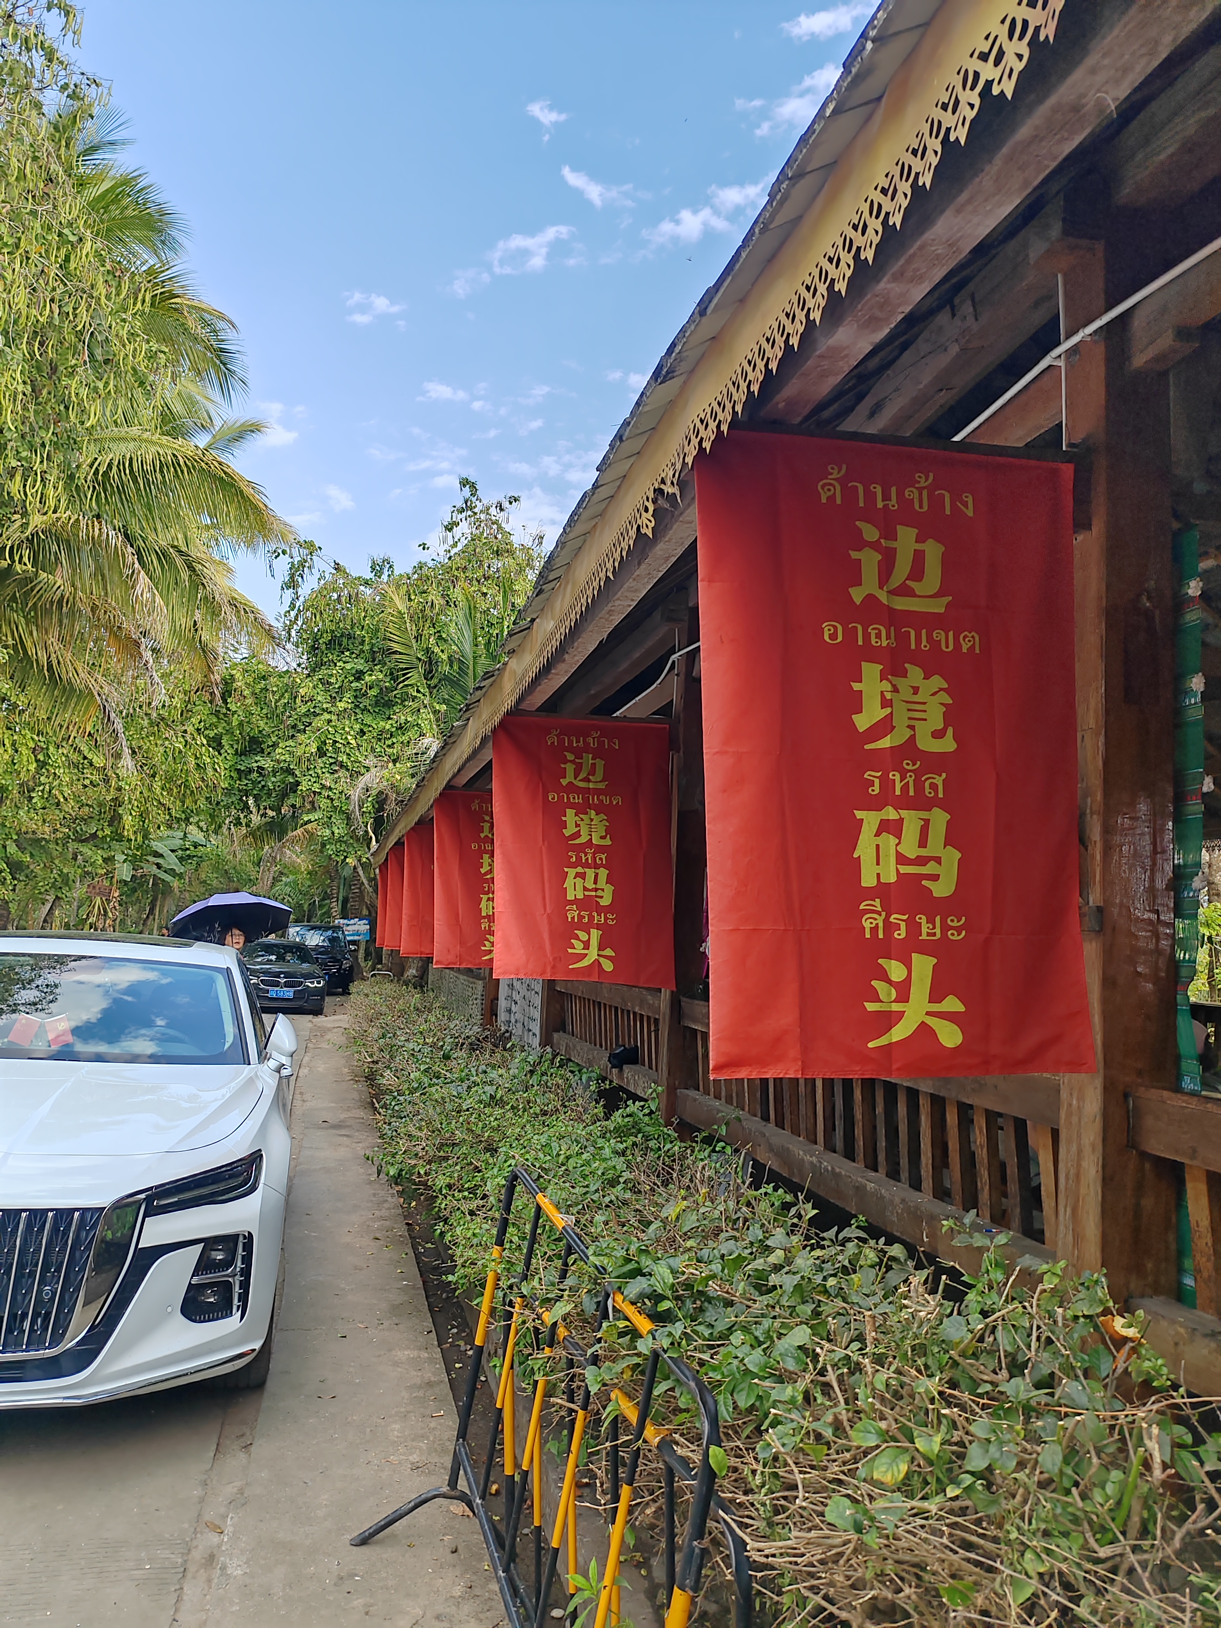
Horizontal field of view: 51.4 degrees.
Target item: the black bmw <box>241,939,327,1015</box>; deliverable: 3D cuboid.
[{"bbox_3d":[-6.942,3.377,27.007,1.870,1.490,5.000,3,-6,-14],"label":"black bmw"}]

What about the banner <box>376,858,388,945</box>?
[{"bbox_3d":[-3.601,1.624,22.458,0.980,1.500,0.030,3,-6,-12],"label":"banner"}]

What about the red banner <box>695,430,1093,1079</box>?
[{"bbox_3d":[0.685,-0.145,2.996,0.980,1.500,0.030,1,-6,-14],"label":"red banner"}]

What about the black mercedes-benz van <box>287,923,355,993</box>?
[{"bbox_3d":[-8.208,4.033,35.973,1.920,1.860,5.100,3,-6,-14],"label":"black mercedes-benz van"}]

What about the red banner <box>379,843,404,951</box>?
[{"bbox_3d":[-2.760,1.238,18.527,0.980,1.500,0.030,3,-6,-12],"label":"red banner"}]

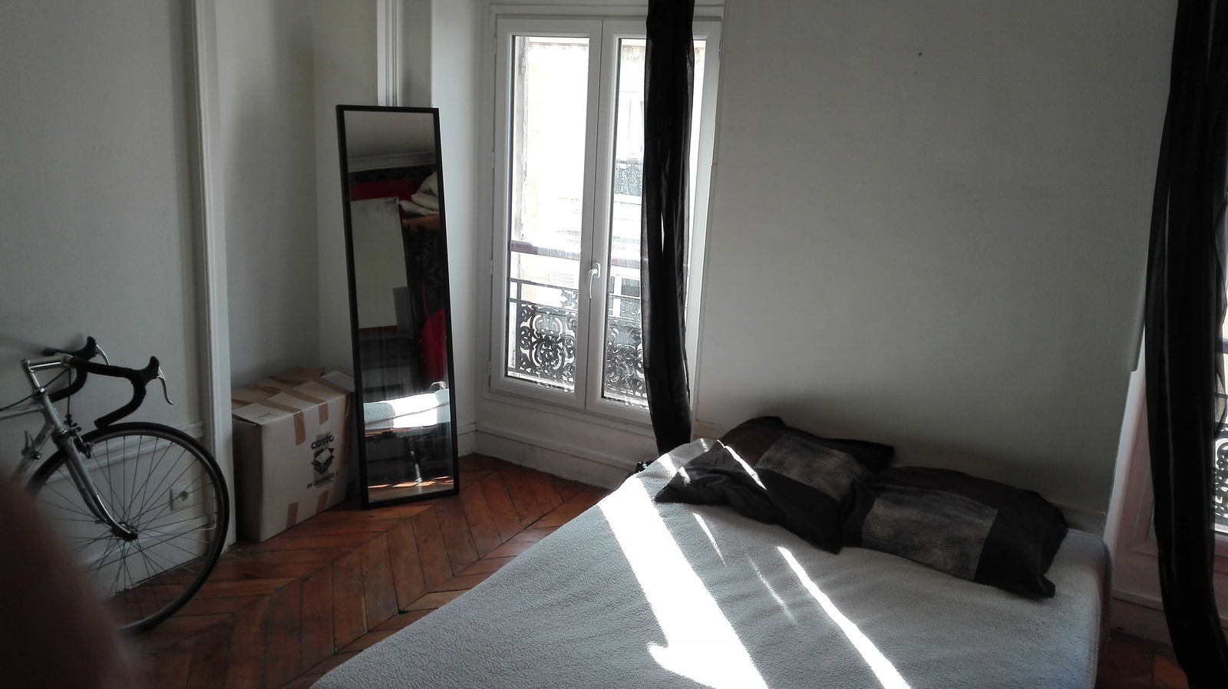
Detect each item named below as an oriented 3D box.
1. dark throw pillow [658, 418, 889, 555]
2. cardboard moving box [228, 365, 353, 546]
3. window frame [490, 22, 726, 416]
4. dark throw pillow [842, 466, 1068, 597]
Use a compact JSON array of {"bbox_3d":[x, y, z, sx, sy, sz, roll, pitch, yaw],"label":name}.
[{"bbox_3d":[0.537,0.409,2.855,0.618,0.159,0.531,10,25,27],"label":"dark throw pillow"},{"bbox_3d":[-1.384,0.425,3.635,0.458,0.473,0.647,9,14,24],"label":"cardboard moving box"},{"bbox_3d":[-0.089,-0.525,3.800,1.081,1.708,0.077,10,15,27],"label":"window frame"},{"bbox_3d":[1.023,0.509,2.628,0.608,0.150,0.511,10,18,27],"label":"dark throw pillow"}]

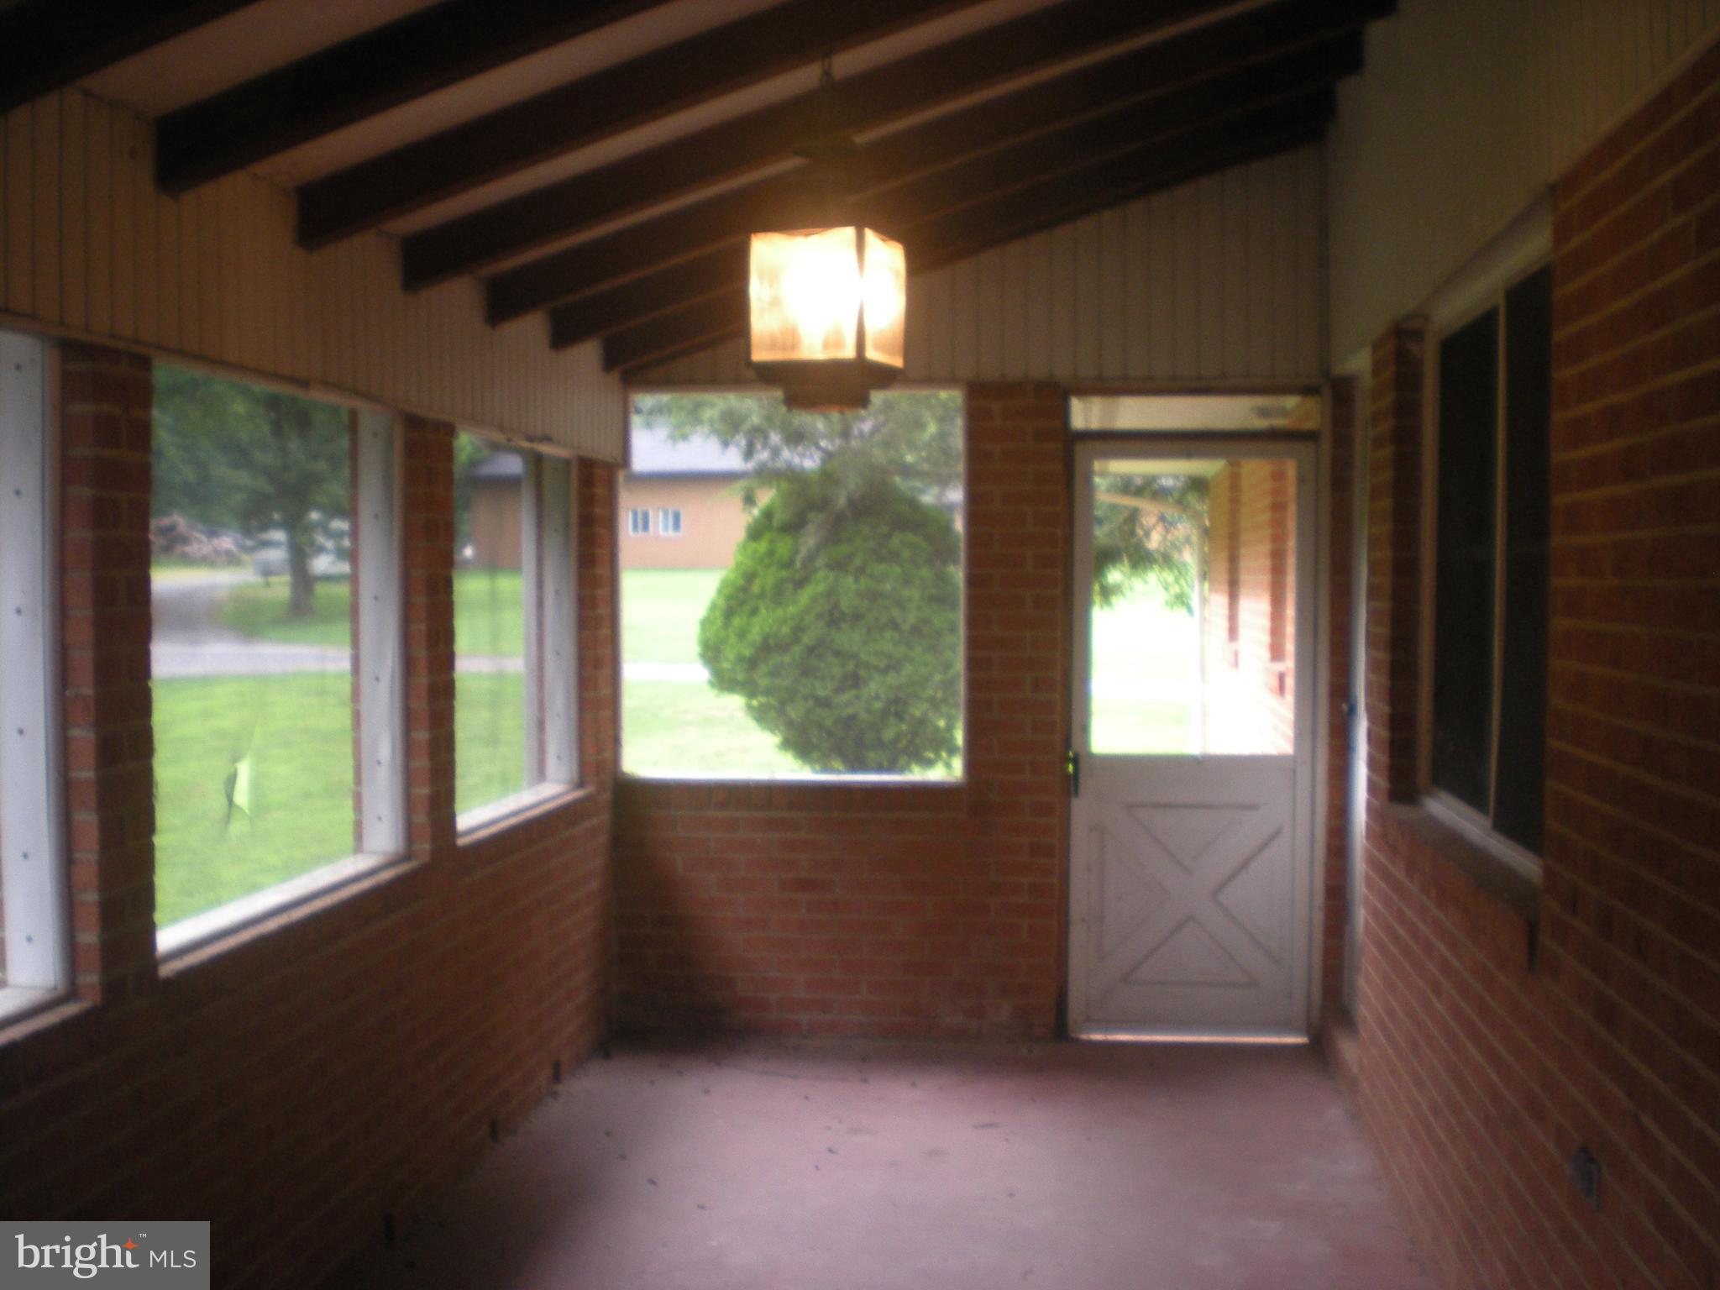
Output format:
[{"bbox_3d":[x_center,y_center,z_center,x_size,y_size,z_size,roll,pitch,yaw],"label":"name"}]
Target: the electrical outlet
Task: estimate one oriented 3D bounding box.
[{"bbox_3d":[1.144,0.843,2.983,0.025,0.072,0.112,0,2,7],"label":"electrical outlet"}]

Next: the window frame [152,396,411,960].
[{"bbox_3d":[-1.276,-0.008,4.095,0.120,1.130,1.330,0,2,7],"label":"window frame"}]

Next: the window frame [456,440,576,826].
[{"bbox_3d":[-1.075,-0.072,5.681,0.120,1.120,1.370,0,2,7],"label":"window frame"}]

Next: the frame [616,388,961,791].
[{"bbox_3d":[-0.234,-0.209,6.508,1.230,1.370,0.120,0,2,7],"label":"frame"}]

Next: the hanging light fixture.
[{"bbox_3d":[-0.068,-0.843,3.871,0.250,0.727,0.250,1,2,21],"label":"hanging light fixture"}]

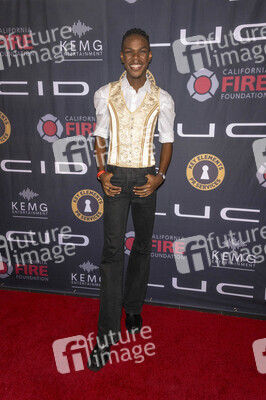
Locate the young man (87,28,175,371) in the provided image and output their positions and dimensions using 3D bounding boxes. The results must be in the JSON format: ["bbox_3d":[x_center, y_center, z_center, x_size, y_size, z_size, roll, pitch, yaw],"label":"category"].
[{"bbox_3d":[0.006,-0.039,1.514,0.480,1.780,0.530,1,9,2],"label":"young man"}]

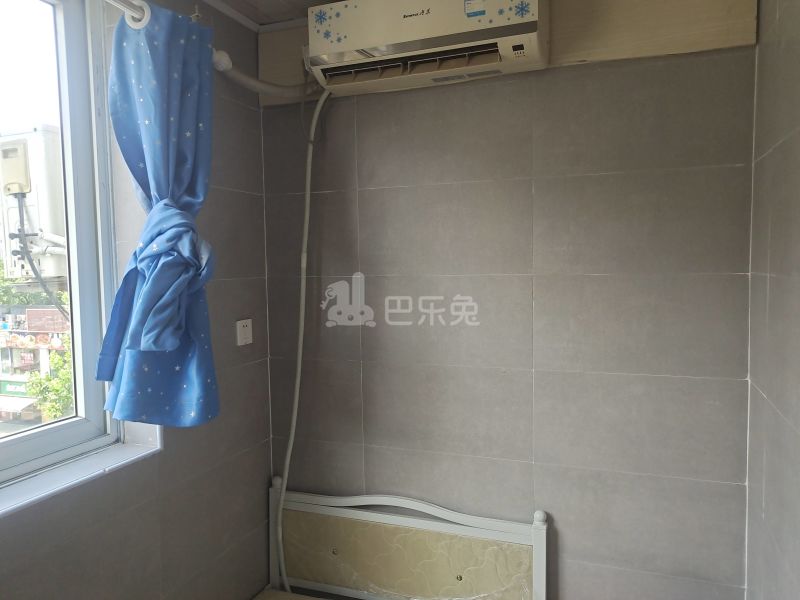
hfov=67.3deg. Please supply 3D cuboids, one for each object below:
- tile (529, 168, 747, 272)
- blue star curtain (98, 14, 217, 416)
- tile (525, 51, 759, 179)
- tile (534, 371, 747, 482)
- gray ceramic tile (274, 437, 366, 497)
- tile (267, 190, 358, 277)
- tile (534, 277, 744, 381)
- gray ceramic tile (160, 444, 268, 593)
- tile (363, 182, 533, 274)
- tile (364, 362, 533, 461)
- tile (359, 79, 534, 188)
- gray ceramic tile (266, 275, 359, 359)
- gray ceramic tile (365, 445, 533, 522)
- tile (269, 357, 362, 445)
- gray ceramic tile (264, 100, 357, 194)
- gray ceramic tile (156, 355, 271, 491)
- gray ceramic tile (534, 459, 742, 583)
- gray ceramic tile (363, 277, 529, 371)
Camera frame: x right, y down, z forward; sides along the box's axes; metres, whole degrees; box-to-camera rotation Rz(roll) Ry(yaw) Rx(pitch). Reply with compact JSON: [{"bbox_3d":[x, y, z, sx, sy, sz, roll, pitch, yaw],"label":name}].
[{"bbox_3d":[0.699,-0.225,1.771,0.600,0.300,0.010,0,4,21],"label":"tile"},{"bbox_3d":[-0.635,-0.207,1.597,0.190,1.090,0.250,0,4,21],"label":"blue star curtain"},{"bbox_3d":[0.694,-0.525,1.759,0.596,0.300,0.014,0,4,21],"label":"tile"},{"bbox_3d":[0.708,0.374,1.807,0.600,0.300,0.010,0,4,21],"label":"tile"},{"bbox_3d":[-0.303,0.666,2.217,0.379,0.300,0.010,0,4,21],"label":"gray ceramic tile"},{"bbox_3d":[-0.318,-0.233,2.163,0.377,0.300,0.012,0,4,21],"label":"tile"},{"bbox_3d":[0.703,0.074,1.794,0.596,0.300,0.014,0,4,21],"label":"tile"},{"bbox_3d":[-0.586,0.683,1.998,0.012,0.300,0.600,0,4,19],"label":"gray ceramic tile"},{"bbox_3d":[0.139,-0.230,1.989,0.600,0.300,0.012,0,4,21],"label":"tile"},{"bbox_3d":[0.148,0.370,2.023,0.600,0.300,0.010,0,4,21],"label":"tile"},{"bbox_3d":[0.135,-0.529,1.973,0.600,0.300,0.014,0,4,21],"label":"tile"},{"bbox_3d":[-0.313,0.066,2.181,0.377,0.300,0.012,0,4,21],"label":"gray ceramic tile"},{"bbox_3d":[0.153,0.669,2.041,0.600,0.300,0.010,0,4,21],"label":"gray ceramic tile"},{"bbox_3d":[-0.308,0.367,2.199,0.379,0.300,0.010,0,4,21],"label":"tile"},{"bbox_3d":[-0.322,-0.532,2.148,0.379,0.300,0.014,0,4,21],"label":"gray ceramic tile"},{"bbox_3d":[-0.595,0.385,1.983,0.010,0.300,0.600,0,4,20],"label":"gray ceramic tile"},{"bbox_3d":[0.712,0.673,1.828,0.596,0.300,0.014,0,4,21],"label":"gray ceramic tile"},{"bbox_3d":[0.143,0.070,2.008,0.600,0.300,0.012,0,4,21],"label":"gray ceramic tile"}]

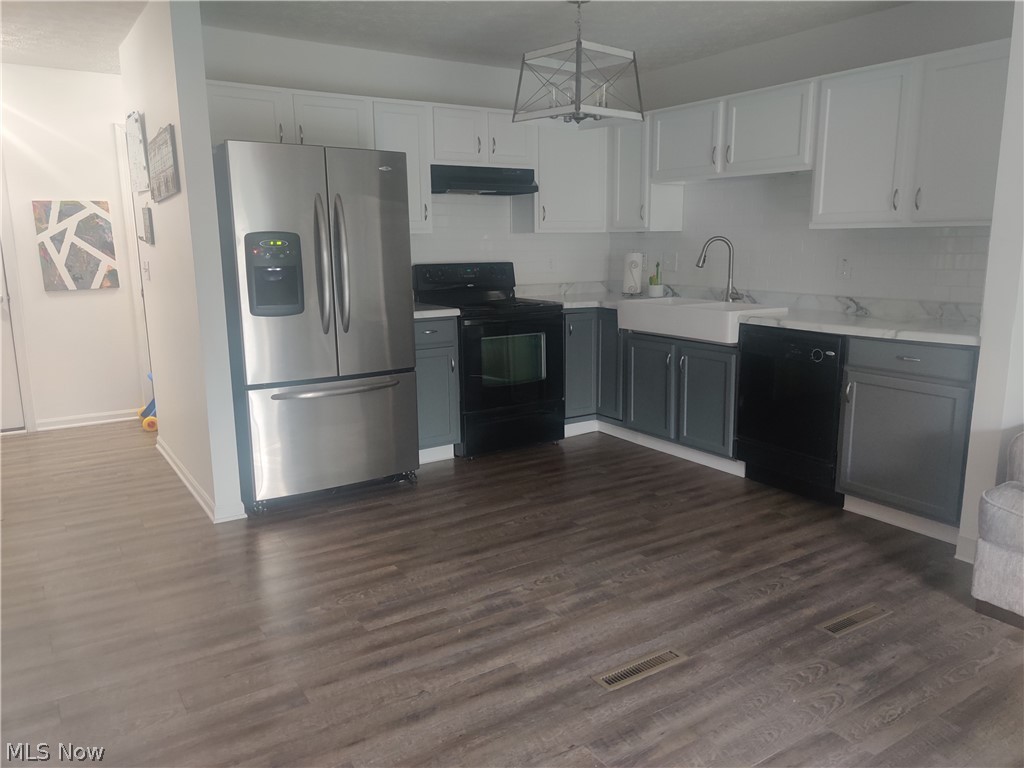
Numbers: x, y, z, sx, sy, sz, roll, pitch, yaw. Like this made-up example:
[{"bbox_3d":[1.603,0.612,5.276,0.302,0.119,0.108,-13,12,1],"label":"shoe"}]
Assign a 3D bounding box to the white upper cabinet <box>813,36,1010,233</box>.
[{"bbox_3d":[1.970,-1.128,3.766,0.315,0.762,1.070,-7,12,-32],"label":"white upper cabinet"}]

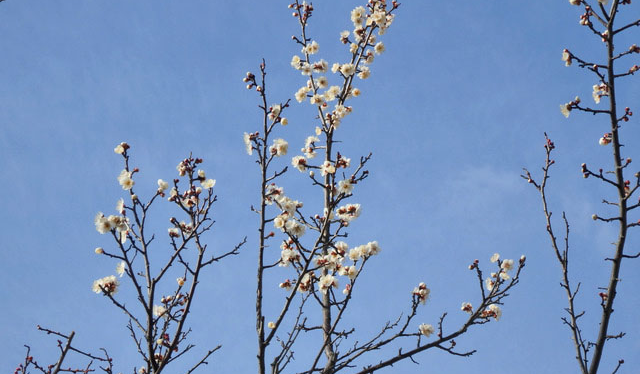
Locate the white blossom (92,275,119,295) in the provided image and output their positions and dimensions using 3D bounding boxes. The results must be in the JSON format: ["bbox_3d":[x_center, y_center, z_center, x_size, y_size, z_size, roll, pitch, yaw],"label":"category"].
[{"bbox_3d":[-0.377,0.173,3.150,0.044,0.034,0.034,-6,-19,18],"label":"white blossom"}]

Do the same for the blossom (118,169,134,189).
[{"bbox_3d":[-0.340,-0.013,3.150,0.027,0.034,0.026,2,-10,-9],"label":"blossom"}]

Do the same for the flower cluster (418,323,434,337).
[{"bbox_3d":[0.184,0.248,3.100,0.027,0.024,0.022,2,-10,-11],"label":"flower cluster"}]

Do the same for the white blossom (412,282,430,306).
[{"bbox_3d":[0.178,0.187,3.150,0.031,0.041,0.032,10,-21,-29],"label":"white blossom"}]

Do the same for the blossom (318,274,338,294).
[{"bbox_3d":[0.015,0.170,3.150,0.034,0.034,0.032,-1,-10,8],"label":"blossom"}]

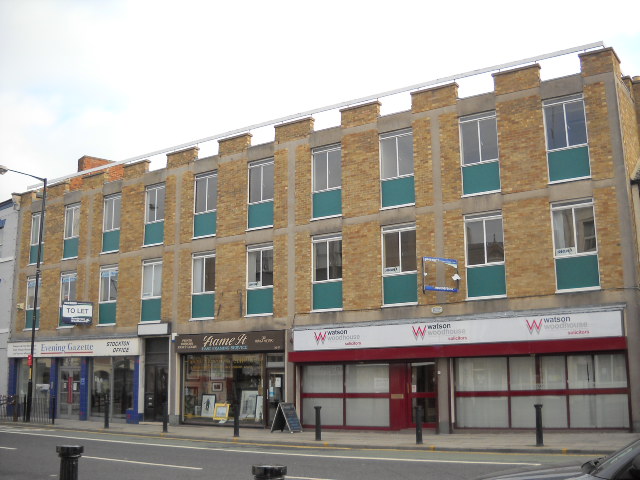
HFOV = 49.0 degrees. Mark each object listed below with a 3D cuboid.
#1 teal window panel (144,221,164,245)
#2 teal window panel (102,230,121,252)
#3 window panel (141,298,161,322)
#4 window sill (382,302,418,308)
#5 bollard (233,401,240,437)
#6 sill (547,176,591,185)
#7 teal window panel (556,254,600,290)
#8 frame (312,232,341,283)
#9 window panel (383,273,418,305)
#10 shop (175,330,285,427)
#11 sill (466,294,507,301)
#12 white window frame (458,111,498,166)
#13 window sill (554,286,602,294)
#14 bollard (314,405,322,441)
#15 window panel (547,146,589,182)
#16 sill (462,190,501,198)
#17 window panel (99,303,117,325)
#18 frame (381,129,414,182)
[{"bbox_3d":[-6.494,-0.254,27.582,1.134,0.814,0.060,-8,-14,33],"label":"teal window panel"},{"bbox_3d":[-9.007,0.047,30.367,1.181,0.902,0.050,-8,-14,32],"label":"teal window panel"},{"bbox_3d":[-6.188,2.586,25.836,1.070,0.820,0.060,-8,-14,32],"label":"window panel"},{"bbox_3d":[2.317,1.862,20.174,1.160,0.080,0.150,-8,-14,32],"label":"window sill"},{"bbox_3d":[-2.483,5.461,21.149,0.225,0.960,0.225,0,-12,0],"label":"bollard"},{"bbox_3d":[7.011,-1.679,19.702,1.259,0.065,0.140,-8,-14,32],"label":"sill"},{"bbox_3d":[7.048,0.912,19.221,1.181,0.905,0.050,-8,-14,32],"label":"teal window panel"},{"bbox_3d":[0.234,0.590,21.897,1.110,1.470,0.100,-8,-14,32],"label":"frame"},{"bbox_3d":[2.440,1.479,21.104,1.134,0.830,0.060,-8,-14,33],"label":"window panel"},{"bbox_3d":[-3.121,4.837,24.363,4.700,3.250,0.350,-8,-14,33],"label":"shop"},{"bbox_3d":[4.678,1.624,19.740,1.190,0.085,0.140,-8,-14,33],"label":"sill"},{"bbox_3d":[4.638,-2.969,20.498,1.168,1.540,0.100,-8,-14,33],"label":"white window frame"},{"bbox_3d":[6.681,1.289,18.201,1.215,0.092,0.140,-8,-14,33],"label":"window sill"},{"bbox_3d":[-0.020,5.138,19.686,0.225,0.960,0.225,-8,-14,32],"label":"bollard"},{"bbox_3d":[6.461,-1.970,18.236,1.070,0.820,0.060,-8,-14,32],"label":"window panel"},{"bbox_3d":[4.457,-1.268,19.372,1.160,0.080,0.150,-8,-14,32],"label":"sill"},{"bbox_3d":[-8.209,2.855,27.206,1.070,0.820,0.060,-8,-14,32],"label":"window panel"},{"bbox_3d":[2.303,-2.550,21.153,1.110,1.470,0.100,-8,-14,32],"label":"frame"}]

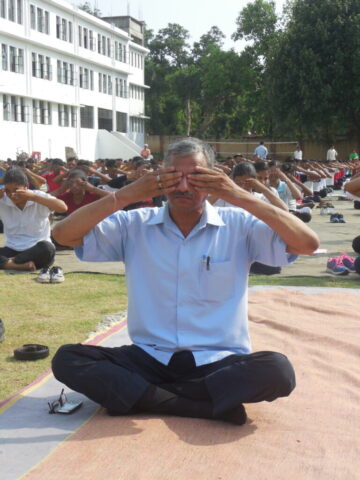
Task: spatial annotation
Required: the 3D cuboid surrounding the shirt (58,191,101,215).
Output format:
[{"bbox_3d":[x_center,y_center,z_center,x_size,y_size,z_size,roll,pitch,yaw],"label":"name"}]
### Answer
[{"bbox_3d":[-0.891,-0.210,8.116,0.440,0.480,0.260,0,5,0],"label":"shirt"}]

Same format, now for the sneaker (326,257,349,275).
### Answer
[{"bbox_3d":[1.099,0.180,6.375,0.090,0.095,0.250,-1,5,-16],"label":"sneaker"}]

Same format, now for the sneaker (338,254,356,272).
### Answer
[{"bbox_3d":[1.192,0.175,6.435,0.090,0.095,0.250,-2,5,-20],"label":"sneaker"}]

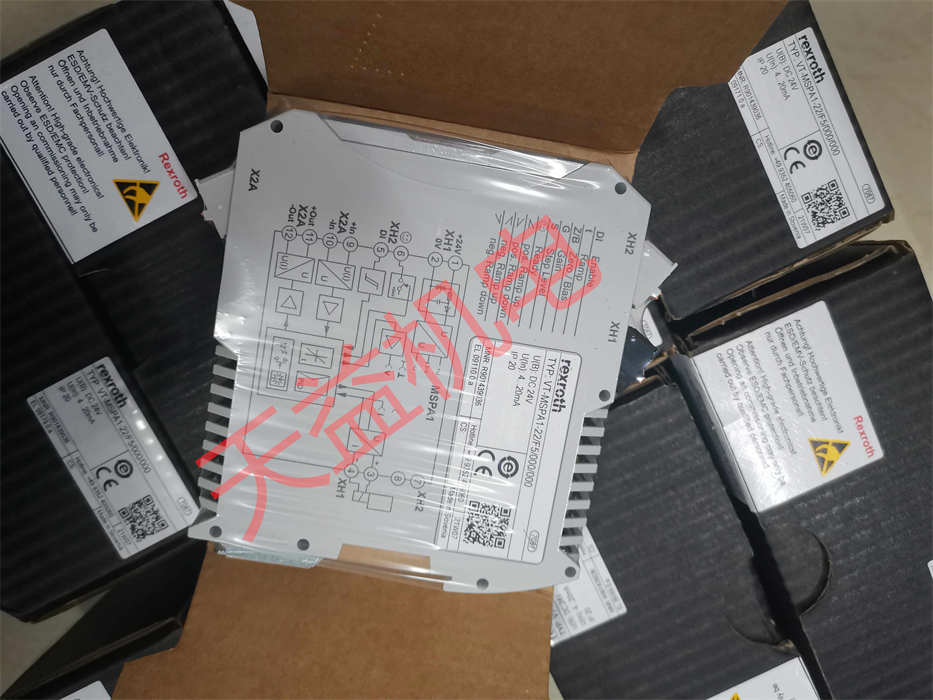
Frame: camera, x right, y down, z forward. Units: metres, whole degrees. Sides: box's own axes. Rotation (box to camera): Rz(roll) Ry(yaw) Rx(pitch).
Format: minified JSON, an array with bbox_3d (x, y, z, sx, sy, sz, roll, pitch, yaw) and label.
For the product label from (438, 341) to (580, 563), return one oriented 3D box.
[{"bbox_3d":[0.011,0.027,0.182,0.029,0.001,0.057,9,96,-2],"label":"product label"}]

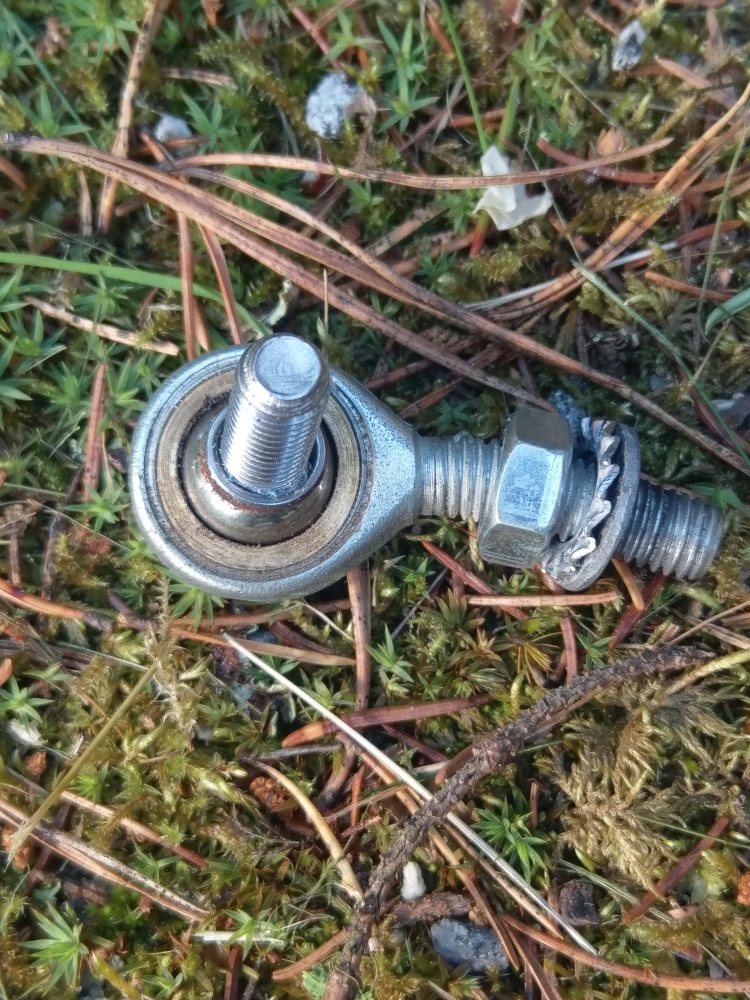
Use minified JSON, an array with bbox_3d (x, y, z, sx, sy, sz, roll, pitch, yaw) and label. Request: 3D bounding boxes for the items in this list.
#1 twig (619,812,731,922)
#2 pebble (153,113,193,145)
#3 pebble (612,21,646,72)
[{"bbox_3d":[0.024,0.029,0.059,0.012,0.001,0.001,-44,88,-2],"label":"twig"},{"bbox_3d":[-0.017,-0.031,0.063,0.003,0.002,0.003,0,87,0],"label":"pebble"},{"bbox_3d":[0.021,-0.038,0.063,0.002,0.002,0.005,23,87,1],"label":"pebble"}]

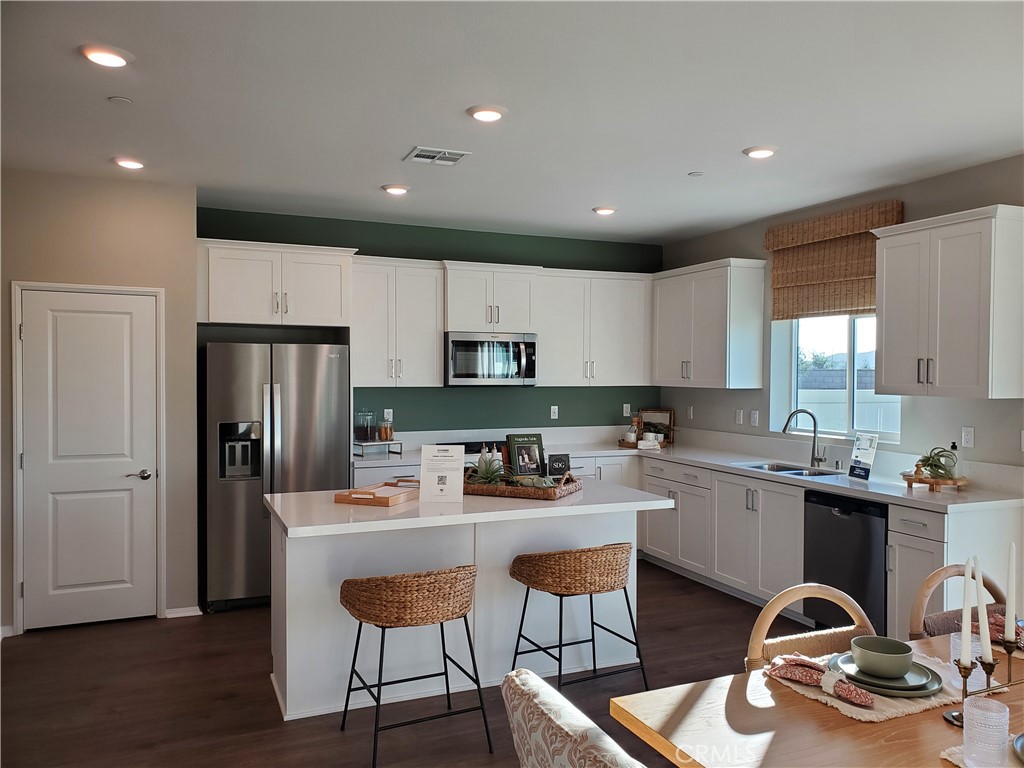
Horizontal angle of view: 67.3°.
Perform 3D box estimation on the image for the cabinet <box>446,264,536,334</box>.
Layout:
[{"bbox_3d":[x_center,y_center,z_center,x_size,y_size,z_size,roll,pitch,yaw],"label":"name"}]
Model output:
[{"bbox_3d":[-0.238,-0.692,6.423,0.785,0.550,0.455,0,1,-23],"label":"cabinet"}]

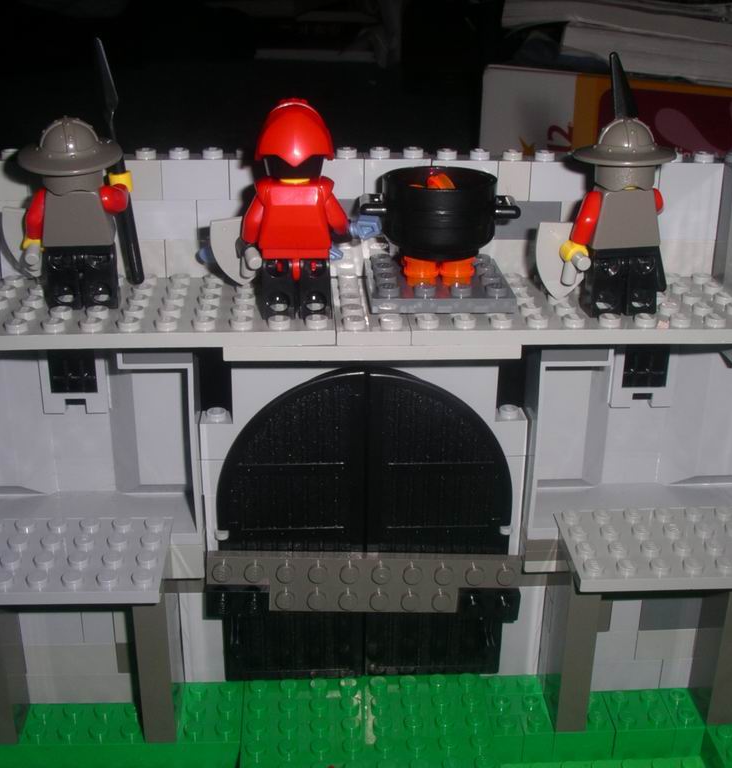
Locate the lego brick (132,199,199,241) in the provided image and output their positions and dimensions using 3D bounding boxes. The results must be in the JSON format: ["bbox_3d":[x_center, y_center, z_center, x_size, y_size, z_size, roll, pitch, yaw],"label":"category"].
[{"bbox_3d":[-0.048,-0.041,0.265,0.016,0.010,0.008,-1,22,-3],"label":"lego brick"}]

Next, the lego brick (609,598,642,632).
[{"bbox_3d":[0.067,0.058,0.286,0.008,0.010,0.008,-1,22,-3],"label":"lego brick"}]

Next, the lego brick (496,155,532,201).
[{"bbox_3d":[0.035,-0.050,0.266,0.008,0.010,0.008,-1,22,-3],"label":"lego brick"}]

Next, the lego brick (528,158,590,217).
[{"bbox_3d":[0.047,-0.051,0.267,0.016,0.011,0.008,-1,23,-3],"label":"lego brick"}]

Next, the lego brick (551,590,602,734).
[{"bbox_3d":[0.052,0.063,0.275,0.008,0.049,0.016,-1,23,-3],"label":"lego brick"}]

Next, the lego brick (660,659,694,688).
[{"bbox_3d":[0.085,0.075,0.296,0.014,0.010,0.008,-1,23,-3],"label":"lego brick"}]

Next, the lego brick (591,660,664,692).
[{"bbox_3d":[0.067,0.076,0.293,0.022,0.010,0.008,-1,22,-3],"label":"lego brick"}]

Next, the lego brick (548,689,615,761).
[{"bbox_3d":[0.055,0.089,0.287,0.016,0.010,0.016,-1,22,-3],"label":"lego brick"}]

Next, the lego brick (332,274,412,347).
[{"bbox_3d":[0.000,-0.019,0.256,0.016,0.005,0.048,-1,23,-3],"label":"lego brick"}]

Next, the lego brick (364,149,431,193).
[{"bbox_3d":[0.007,-0.051,0.263,0.016,0.011,0.008,-1,23,-3],"label":"lego brick"}]

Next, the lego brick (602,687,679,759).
[{"bbox_3d":[0.071,0.089,0.288,0.016,0.010,0.016,-1,22,-3],"label":"lego brick"}]

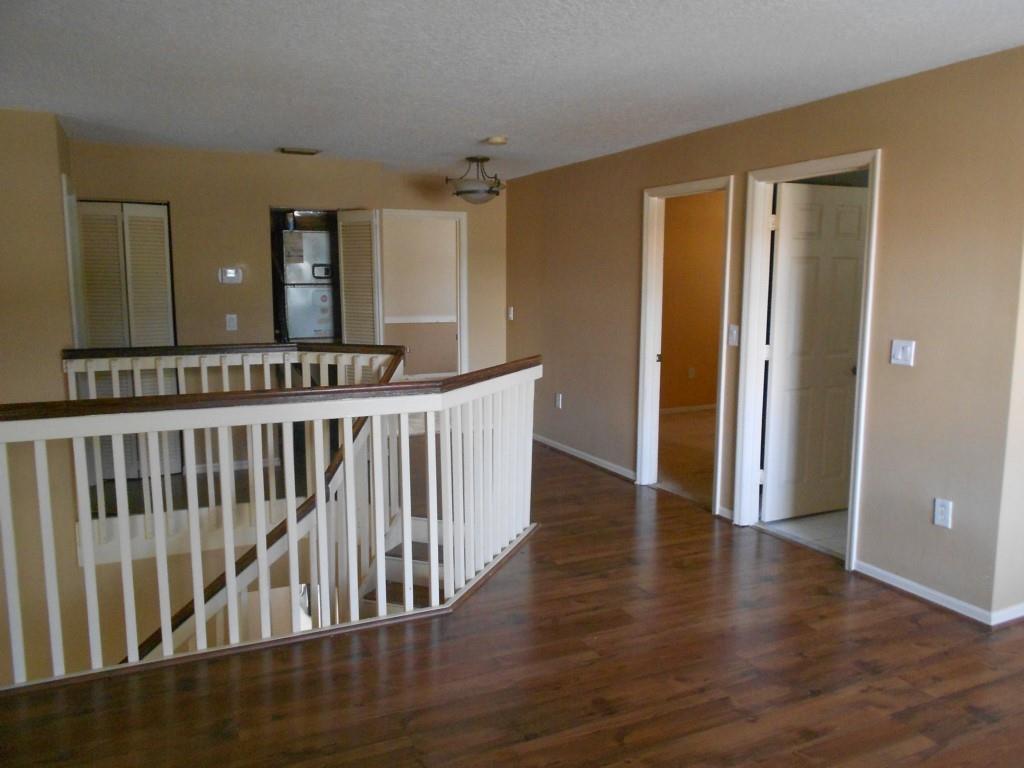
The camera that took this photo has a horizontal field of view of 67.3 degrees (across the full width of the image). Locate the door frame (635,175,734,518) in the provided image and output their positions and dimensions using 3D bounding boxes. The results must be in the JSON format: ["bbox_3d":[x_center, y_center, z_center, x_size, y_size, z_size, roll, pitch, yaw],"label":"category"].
[{"bbox_3d":[1.176,-0.261,5.169,0.145,2.118,0.923,-4,9,-25],"label":"door frame"}]

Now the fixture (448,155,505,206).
[{"bbox_3d":[-0.267,-1.568,5.973,0.450,0.355,0.450,0,8,0],"label":"fixture"}]

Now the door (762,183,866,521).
[{"bbox_3d":[1.882,-0.177,4.766,0.762,2.035,0.040,-4,9,-25],"label":"door"}]

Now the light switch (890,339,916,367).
[{"bbox_3d":[1.847,-0.146,3.638,0.012,0.115,0.118,-4,9,-25],"label":"light switch"}]

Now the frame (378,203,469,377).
[{"bbox_3d":[-0.858,-0.552,7.283,0.910,2.115,0.140,-4,9,-25],"label":"frame"}]

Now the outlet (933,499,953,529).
[{"bbox_3d":[1.961,0.590,3.501,0.010,0.118,0.078,-4,9,-25],"label":"outlet"}]

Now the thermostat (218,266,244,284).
[{"bbox_3d":[-2.119,-0.814,5.810,0.157,0.116,0.030,-4,9,-25],"label":"thermostat"}]

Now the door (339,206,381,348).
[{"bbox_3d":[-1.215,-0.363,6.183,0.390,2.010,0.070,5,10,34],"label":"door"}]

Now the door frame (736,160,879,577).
[{"bbox_3d":[1.623,-0.133,4.249,0.145,2.118,0.905,-4,9,-25],"label":"door frame"}]

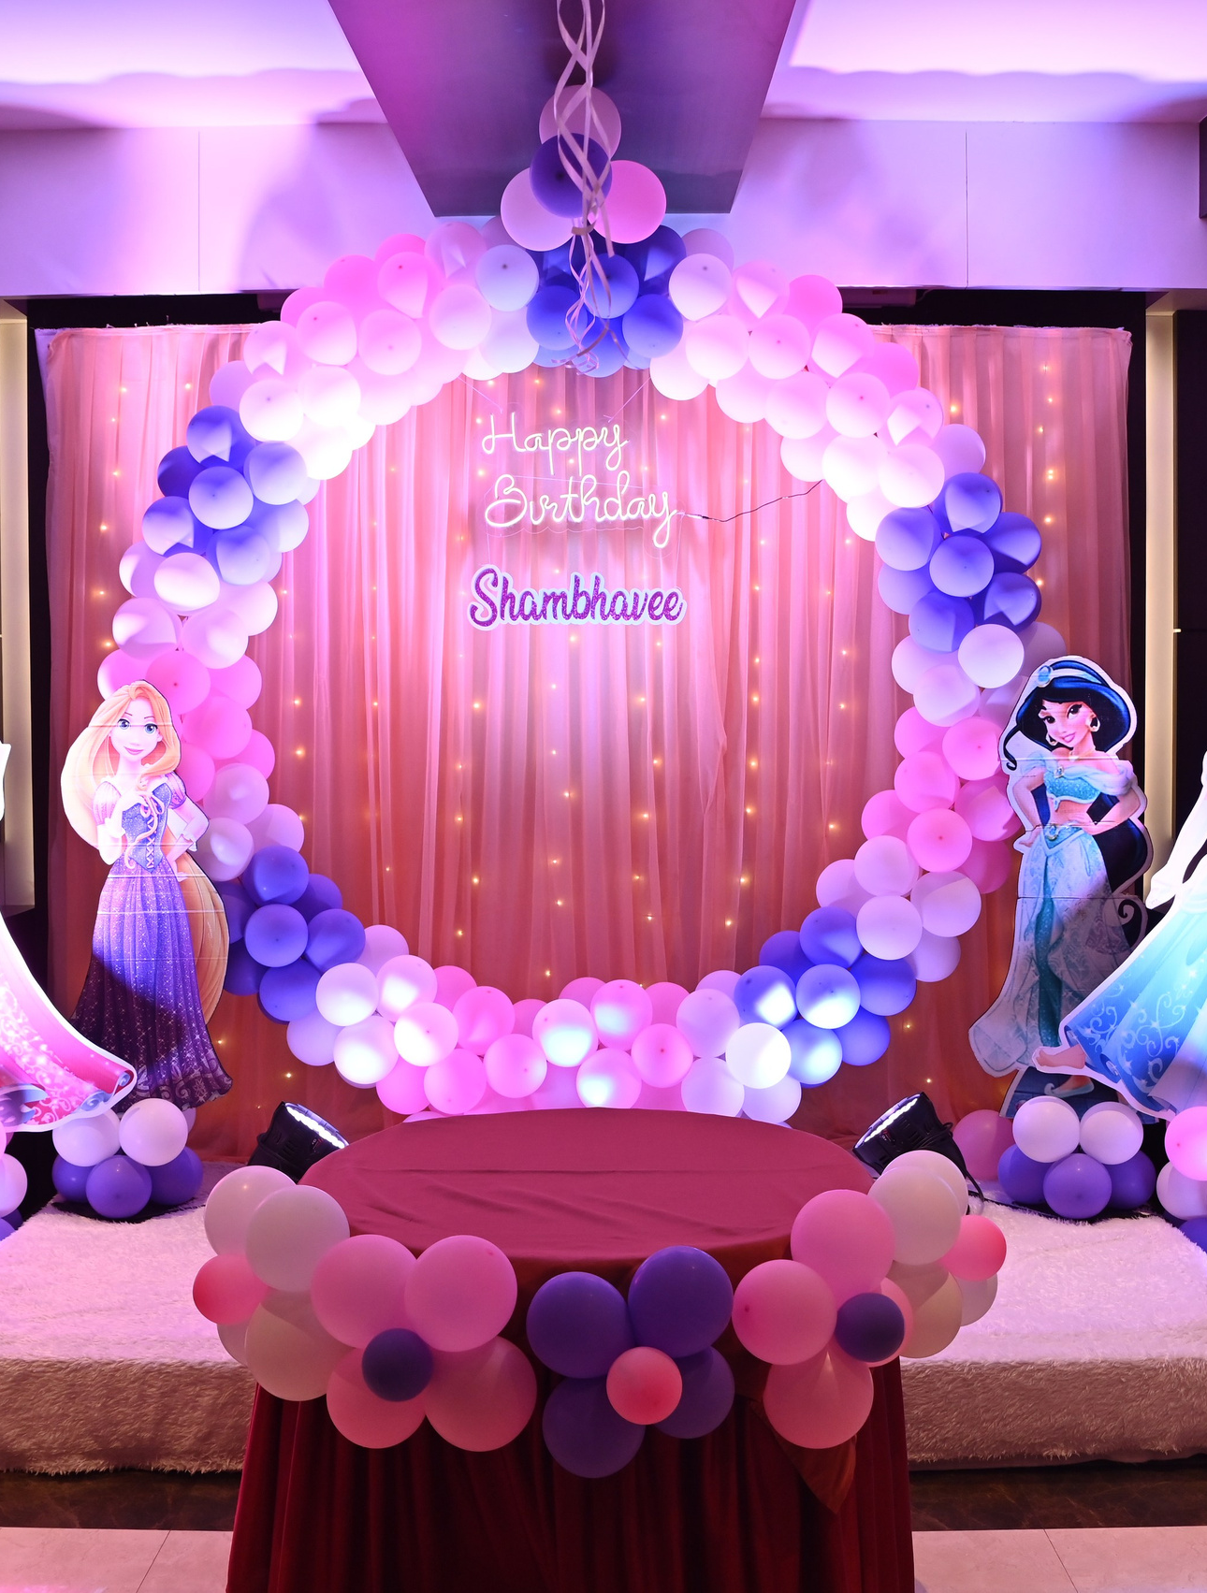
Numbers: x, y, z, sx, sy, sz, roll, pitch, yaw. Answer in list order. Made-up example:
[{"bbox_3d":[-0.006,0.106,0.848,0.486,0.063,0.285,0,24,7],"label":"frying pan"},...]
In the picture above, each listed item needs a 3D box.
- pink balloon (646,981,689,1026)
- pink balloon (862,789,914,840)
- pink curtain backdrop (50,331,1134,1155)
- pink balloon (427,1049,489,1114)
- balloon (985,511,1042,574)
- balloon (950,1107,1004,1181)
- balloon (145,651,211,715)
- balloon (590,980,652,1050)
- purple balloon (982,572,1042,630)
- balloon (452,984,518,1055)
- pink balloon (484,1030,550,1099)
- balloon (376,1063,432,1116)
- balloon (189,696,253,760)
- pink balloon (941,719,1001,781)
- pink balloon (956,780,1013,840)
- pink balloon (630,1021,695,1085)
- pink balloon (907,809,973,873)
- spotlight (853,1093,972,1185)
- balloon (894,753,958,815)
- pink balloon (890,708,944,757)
[{"bbox_3d":[0.173,0.588,4.707,0.168,0.168,0.175,0,2,0],"label":"pink balloon"},{"bbox_3d":[0.801,0.070,4.757,0.175,0.175,0.175,0,2,0],"label":"pink balloon"},{"bbox_3d":[-0.029,-0.137,4.859,3.070,2.370,0.120,0,2,0],"label":"pink curtain backdrop"},{"bbox_3d":[-0.397,0.773,4.686,0.172,0.175,0.174,0,2,0],"label":"pink balloon"},{"bbox_3d":[1.109,-0.690,4.705,0.173,0.171,0.172,0,2,0],"label":"balloon"},{"bbox_3d":[1.043,0.951,4.700,0.190,0.195,0.190,0,2,0],"label":"balloon"},{"bbox_3d":[-1.165,-0.312,4.730,0.177,0.180,0.185,0,2,0],"label":"balloon"},{"bbox_3d":[0.049,0.596,4.730,0.175,0.185,0.185,0,2,0],"label":"balloon"},{"bbox_3d":[1.110,-0.529,4.702,0.171,0.170,0.171,0,2,0],"label":"purple balloon"},{"bbox_3d":[-0.322,0.612,4.690,0.170,0.188,0.179,0,2,0],"label":"balloon"},{"bbox_3d":[-0.229,0.709,4.553,0.168,0.168,0.175,0,2,0],"label":"pink balloon"},{"bbox_3d":[-0.527,0.775,4.636,0.168,0.168,0.175,0,2,0],"label":"balloon"},{"bbox_3d":[-1.005,-0.179,4.530,0.168,0.168,0.175,0,2,0],"label":"balloon"},{"bbox_3d":[0.985,-0.126,4.609,0.170,0.167,0.178,0,2,0],"label":"pink balloon"},{"bbox_3d":[1.074,0.039,4.830,0.175,0.178,0.180,0,2,0],"label":"pink balloon"},{"bbox_3d":[0.157,0.682,4.550,0.168,0.168,0.175,0,2,0],"label":"pink balloon"},{"bbox_3d":[0.919,0.120,4.720,0.177,0.180,0.185,0,2,0],"label":"pink balloon"},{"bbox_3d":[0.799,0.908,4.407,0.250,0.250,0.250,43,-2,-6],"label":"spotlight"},{"bbox_3d":[0.874,-0.035,4.653,0.176,0.171,0.174,0,2,0],"label":"balloon"},{"bbox_3d":[0.867,-0.164,4.654,0.168,0.168,0.175,0,2,0],"label":"pink balloon"}]

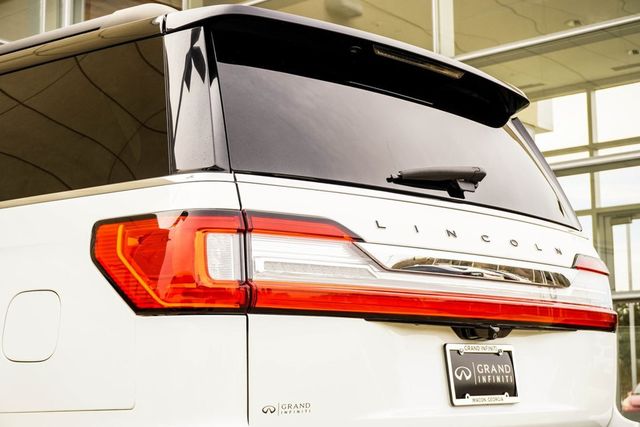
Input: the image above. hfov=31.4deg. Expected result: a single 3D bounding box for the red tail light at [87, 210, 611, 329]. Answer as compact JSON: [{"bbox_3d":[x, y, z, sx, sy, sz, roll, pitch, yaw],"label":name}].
[{"bbox_3d":[0.288,0.205,3.231,0.460,0.260,1.900,-8,-11,42],"label":"red tail light"}]

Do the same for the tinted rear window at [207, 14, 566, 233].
[{"bbox_3d":[0.303,-0.215,3.288,1.570,0.480,0.130,8,-34,-46],"label":"tinted rear window"}]

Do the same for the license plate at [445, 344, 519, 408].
[{"bbox_3d":[0.438,0.436,3.072,0.020,0.161,0.312,-16,-17,41],"label":"license plate"}]

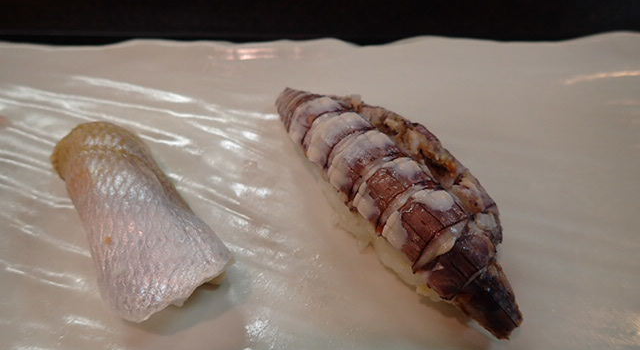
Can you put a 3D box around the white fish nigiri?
[{"bbox_3d":[-0.054,0.010,0.130,0.029,0.024,0.074,-28,51,-25],"label":"white fish nigiri"}]

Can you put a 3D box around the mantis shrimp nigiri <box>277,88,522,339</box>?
[{"bbox_3d":[0.017,-0.001,0.139,0.033,0.027,0.111,-24,50,-22],"label":"mantis shrimp nigiri"}]

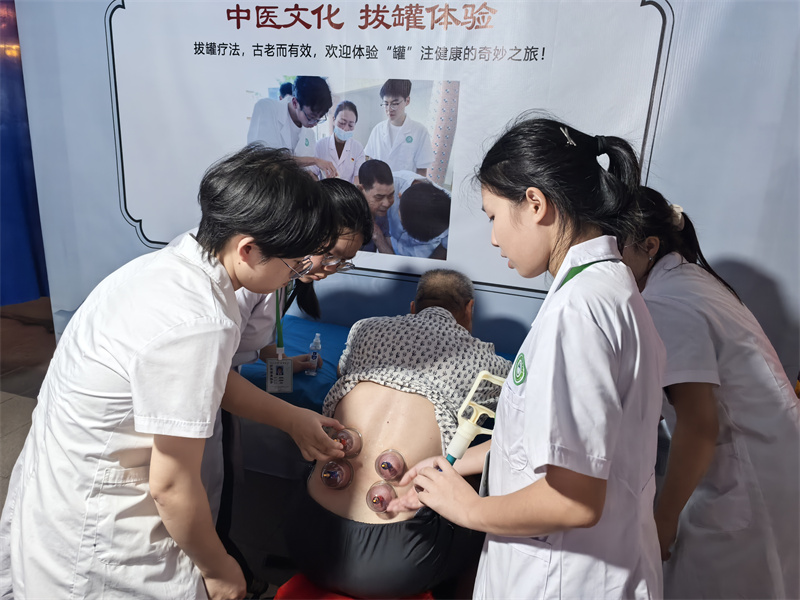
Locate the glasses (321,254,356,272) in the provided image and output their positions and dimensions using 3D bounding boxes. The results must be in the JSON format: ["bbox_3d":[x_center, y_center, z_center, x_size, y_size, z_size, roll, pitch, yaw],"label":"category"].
[{"bbox_3d":[-0.178,-0.140,1.482,0.048,0.135,0.138,-33,-23,18],"label":"glasses"}]

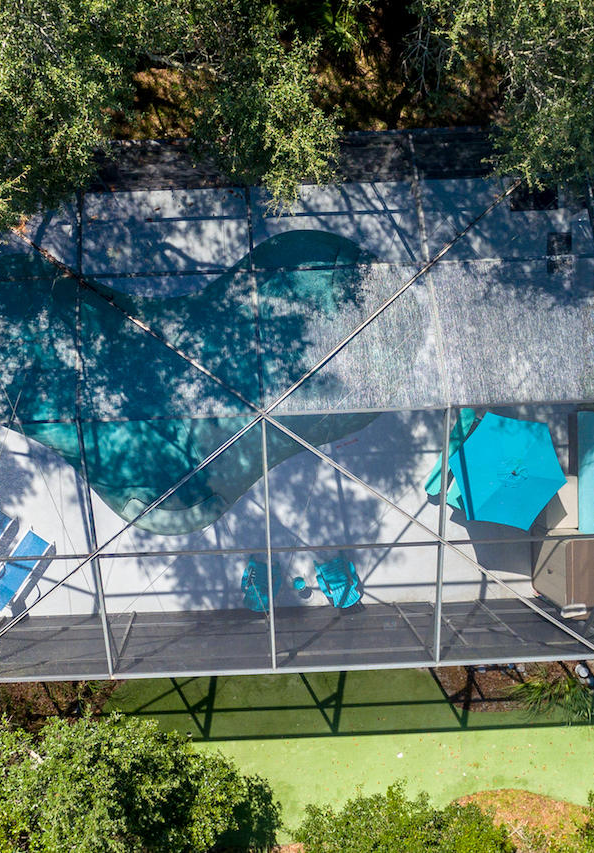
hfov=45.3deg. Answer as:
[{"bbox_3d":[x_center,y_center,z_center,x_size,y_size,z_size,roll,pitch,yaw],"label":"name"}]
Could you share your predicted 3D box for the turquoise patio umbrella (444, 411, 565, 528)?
[{"bbox_3d":[4.208,0.868,14.999,2.450,2.200,2.200,10,93,-5],"label":"turquoise patio umbrella"}]

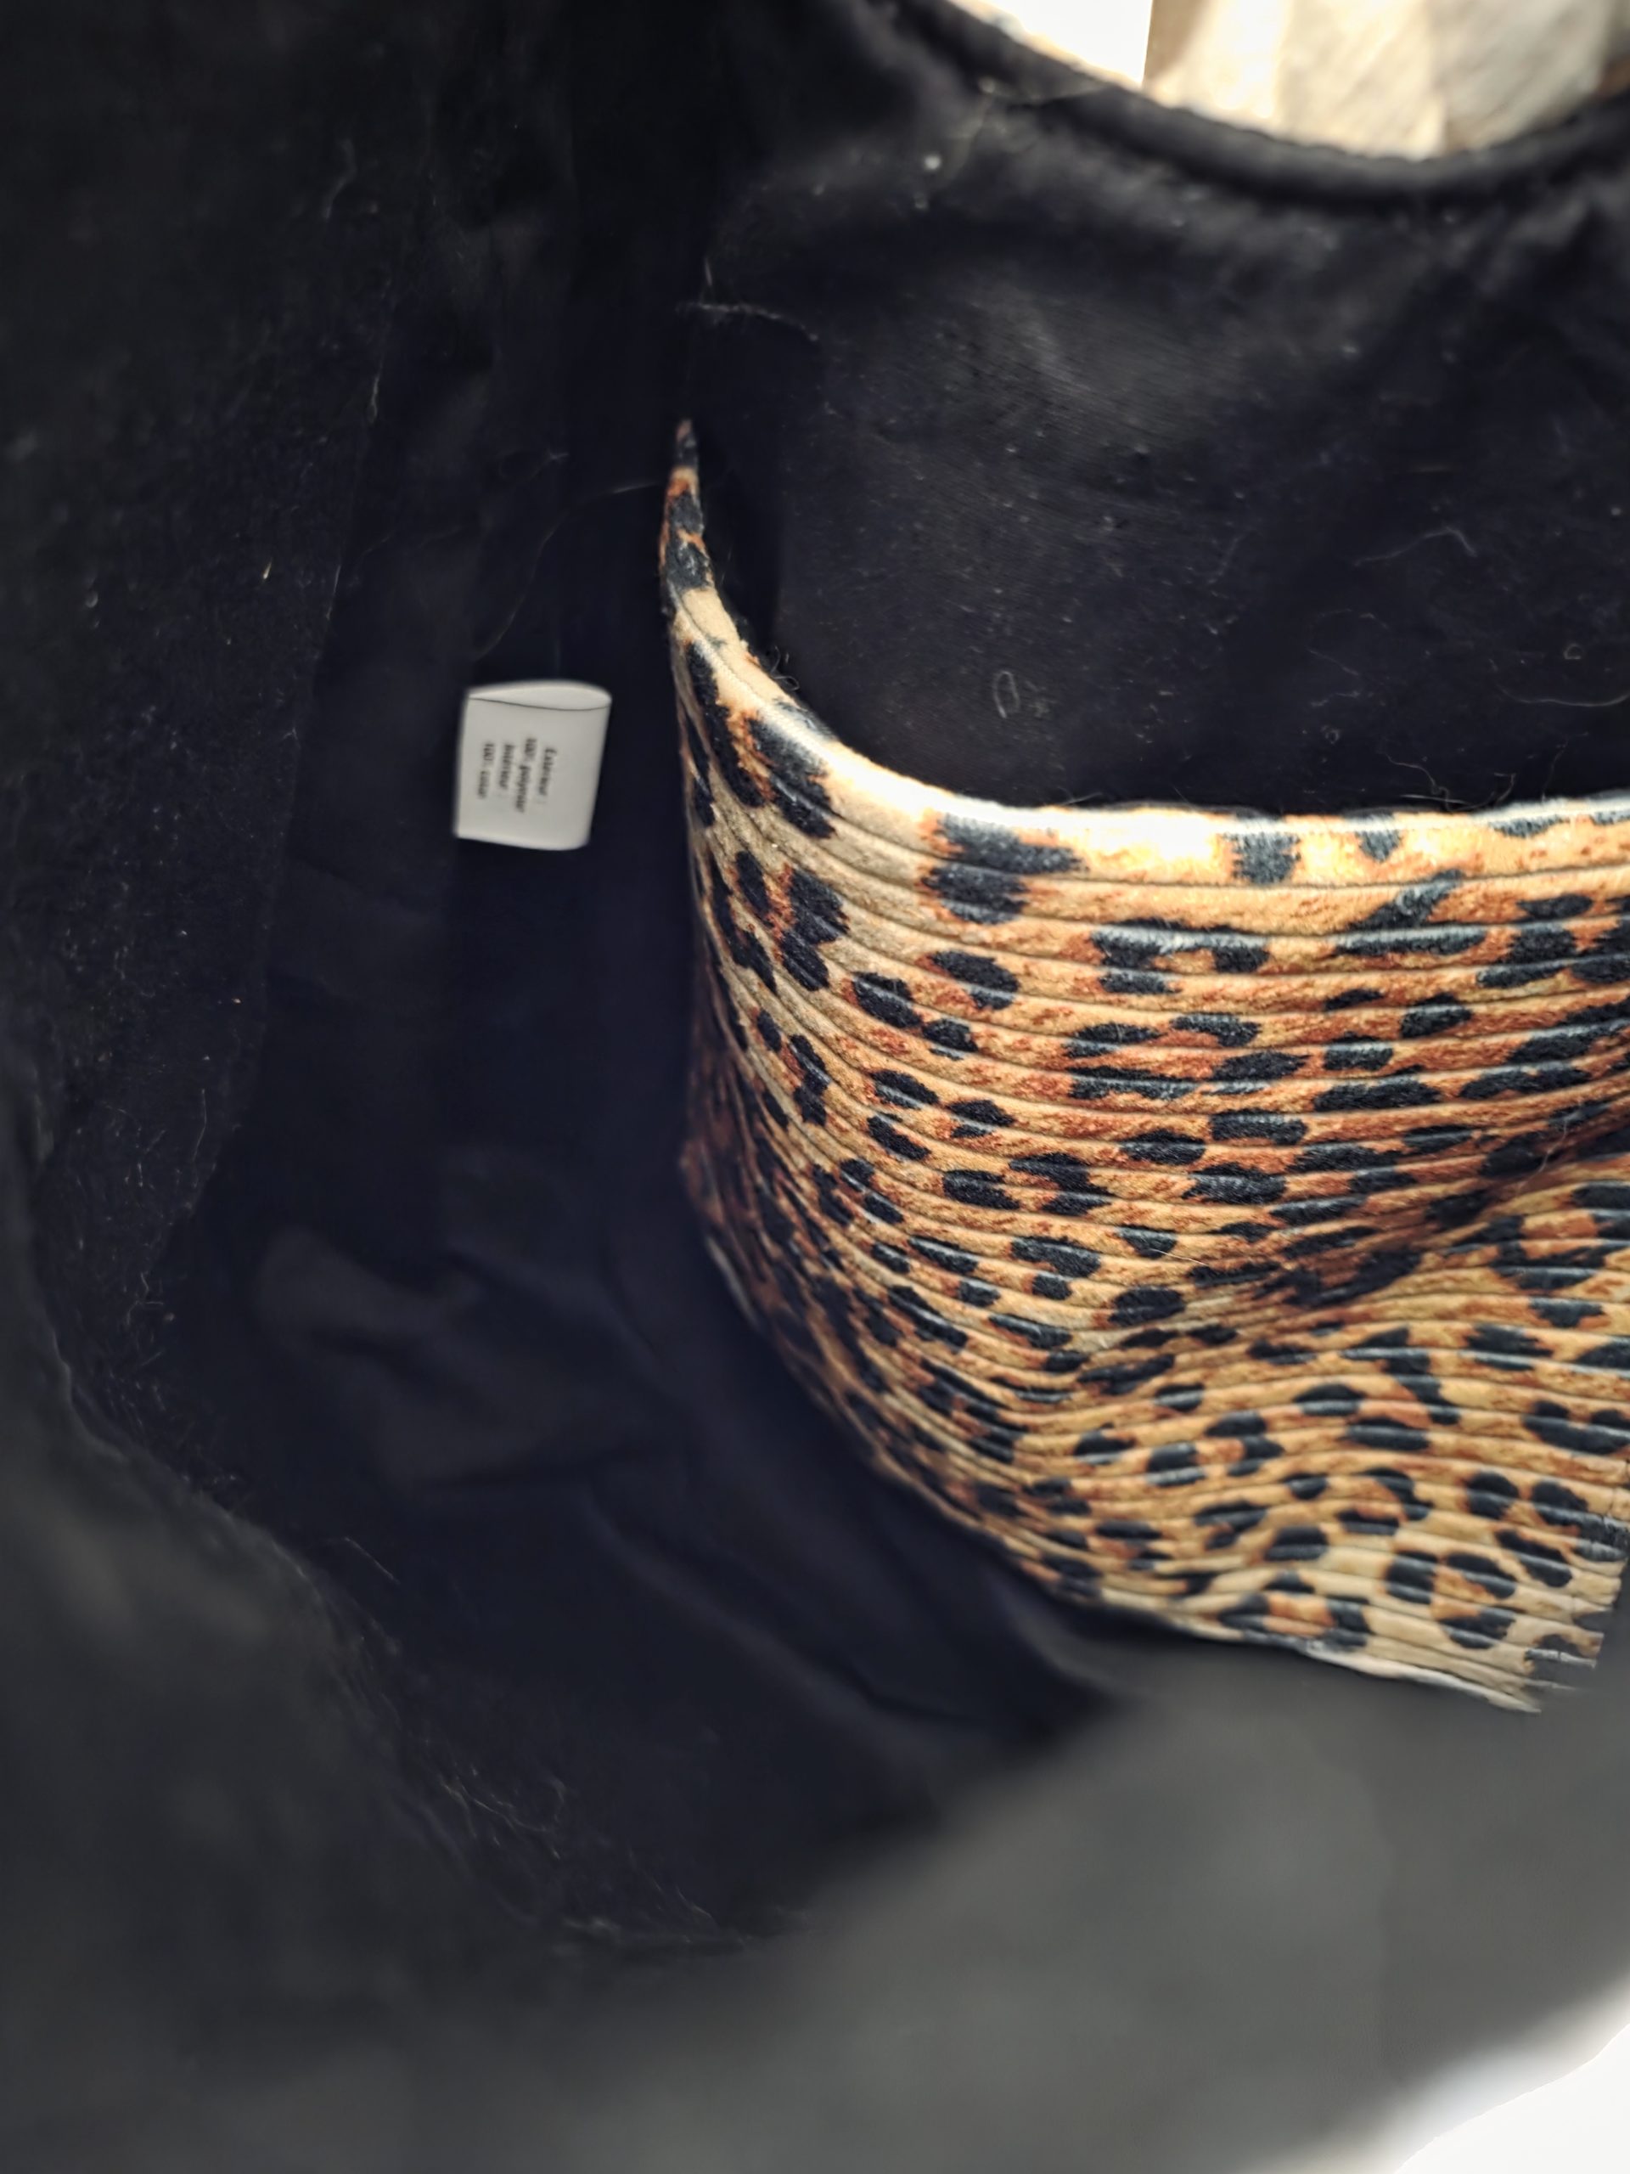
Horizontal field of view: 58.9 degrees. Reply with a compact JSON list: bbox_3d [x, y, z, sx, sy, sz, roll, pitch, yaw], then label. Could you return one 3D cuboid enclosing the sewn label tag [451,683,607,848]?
[{"bbox_3d":[-0.048,-0.055,0.245,0.022,0.029,0.007,3,48,-16],"label":"sewn label tag"}]

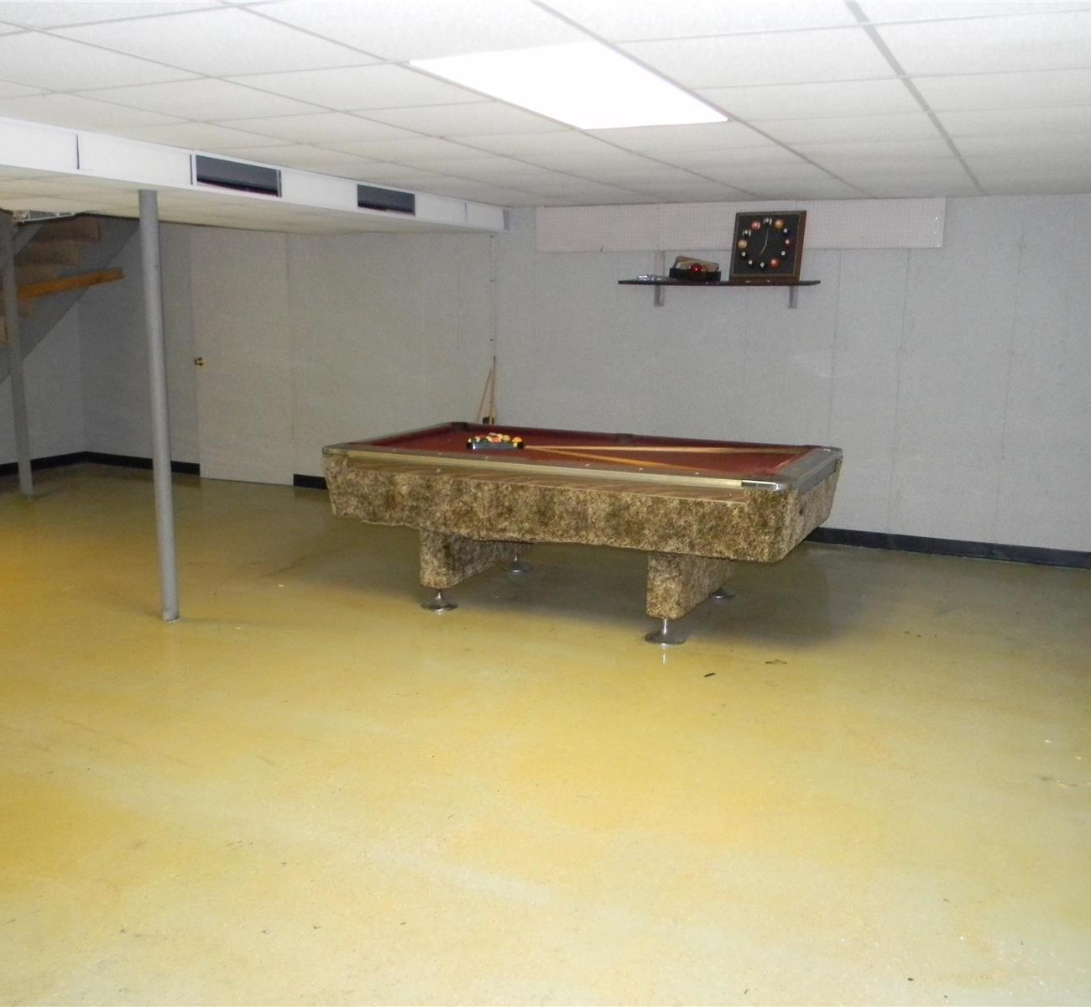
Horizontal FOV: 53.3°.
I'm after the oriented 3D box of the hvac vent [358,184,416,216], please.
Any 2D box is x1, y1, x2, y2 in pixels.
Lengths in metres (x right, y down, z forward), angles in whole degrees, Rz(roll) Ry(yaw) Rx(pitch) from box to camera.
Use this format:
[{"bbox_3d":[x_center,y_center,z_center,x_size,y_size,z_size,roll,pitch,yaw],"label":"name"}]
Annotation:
[{"bbox_3d":[-0.929,-1.757,6.305,0.041,0.124,0.605,6,12,24],"label":"hvac vent"}]

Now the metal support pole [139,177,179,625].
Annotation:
[{"bbox_3d":[-1.734,-0.412,4.897,0.079,1.925,0.079,6,12,24],"label":"metal support pole"}]

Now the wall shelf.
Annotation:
[{"bbox_3d":[1.079,-1.323,6.820,1.224,0.168,0.286,6,12,24],"label":"wall shelf"}]

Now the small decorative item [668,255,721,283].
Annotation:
[{"bbox_3d":[0.947,-1.479,6.814,0.296,0.153,0.194,8,13,32],"label":"small decorative item"}]

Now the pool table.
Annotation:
[{"bbox_3d":[0.205,0.114,5.391,2.254,0.780,1.260,6,12,22],"label":"pool table"}]

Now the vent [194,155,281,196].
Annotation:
[{"bbox_3d":[-1.468,-1.554,5.175,0.041,0.128,0.597,6,12,24],"label":"vent"}]

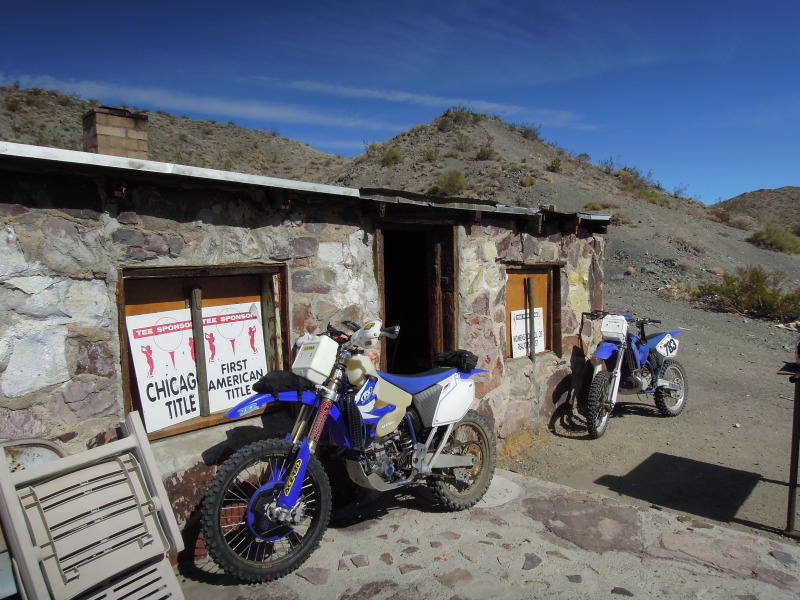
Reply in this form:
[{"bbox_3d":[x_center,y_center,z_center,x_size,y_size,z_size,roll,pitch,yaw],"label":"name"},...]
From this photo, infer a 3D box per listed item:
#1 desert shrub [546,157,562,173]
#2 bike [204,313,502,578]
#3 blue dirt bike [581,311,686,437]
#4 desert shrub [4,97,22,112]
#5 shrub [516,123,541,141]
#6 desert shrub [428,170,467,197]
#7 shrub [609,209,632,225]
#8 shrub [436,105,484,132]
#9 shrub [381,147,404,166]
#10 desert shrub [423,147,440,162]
[{"bbox_3d":[8.077,-7.084,29.000,0.803,0.795,0.763,0,4,0],"label":"desert shrub"},{"bbox_3d":[-0.110,0.758,3.269,2.160,1.290,0.840,0,0,-45],"label":"bike"},{"bbox_3d":[2.531,0.744,6.004,2.160,1.250,0.820,-2,0,-37],"label":"blue dirt bike"},{"bbox_3d":[-39.019,-19.737,56.000,1.745,1.535,1.657,0,4,0],"label":"desert shrub"},{"bbox_3d":[8.340,-10.936,36.000,1.495,1.110,1.421,0,4,0],"label":"shrub"},{"bbox_3d":[2.141,-5.251,25.000,1.644,1.113,1.562,0,4,0],"label":"desert shrub"},{"bbox_3d":[8.785,-3.312,22.000,0.838,0.603,0.796,0,4,0],"label":"shrub"},{"bbox_3d":[4.145,-12.434,38.000,3.157,1.822,2.999,0,4,0],"label":"shrub"},{"bbox_3d":[-0.399,-7.632,29.500,1.225,1.010,1.164,0,4,0],"label":"shrub"},{"bbox_3d":[1.675,-7.738,29.500,0.919,0.808,0.873,0,4,0],"label":"desert shrub"}]

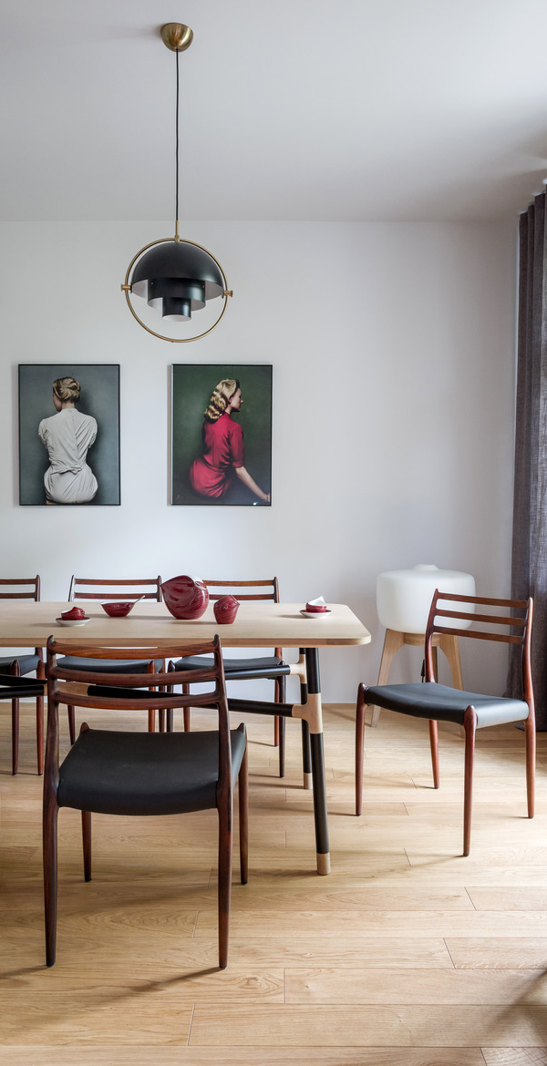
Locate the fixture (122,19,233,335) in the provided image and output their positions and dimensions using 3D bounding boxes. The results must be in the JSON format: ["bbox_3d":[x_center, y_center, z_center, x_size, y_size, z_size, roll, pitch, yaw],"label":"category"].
[{"bbox_3d":[-0.333,-1.192,2.858,0.385,1.069,0.335,0,1,-13],"label":"fixture"}]

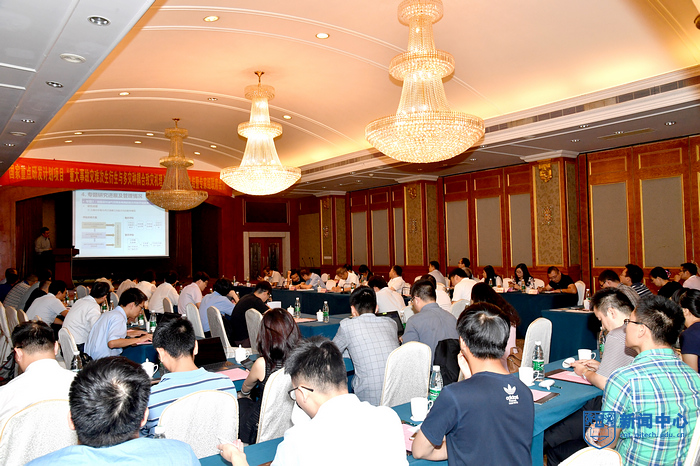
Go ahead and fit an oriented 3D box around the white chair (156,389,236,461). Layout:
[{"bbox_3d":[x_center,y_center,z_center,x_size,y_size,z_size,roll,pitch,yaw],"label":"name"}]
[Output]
[{"bbox_3d":[-0.821,1.165,2.619,0.420,0.920,0.550,0,-2,-38],"label":"white chair"}]

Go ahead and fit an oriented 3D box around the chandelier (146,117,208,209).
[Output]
[{"bbox_3d":[-4.341,-1.711,13.670,1.480,2.310,1.480,0,-3,-38],"label":"chandelier"}]

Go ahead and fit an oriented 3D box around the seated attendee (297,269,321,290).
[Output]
[{"bbox_3d":[-0.871,1.361,11.703,0.780,1.170,0.520,0,-3,-38],"label":"seated attendee"}]

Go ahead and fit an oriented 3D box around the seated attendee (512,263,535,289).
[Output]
[{"bbox_3d":[3.047,1.138,9.588,0.700,1.220,0.500,0,-2,-42],"label":"seated attendee"}]

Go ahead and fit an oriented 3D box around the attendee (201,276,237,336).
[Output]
[{"bbox_3d":[-1.760,1.205,7.341,0.740,1.210,0.520,0,-3,-38],"label":"attendee"}]

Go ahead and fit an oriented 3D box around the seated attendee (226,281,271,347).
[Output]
[{"bbox_3d":[-1.083,1.145,6.363,0.720,1.210,0.500,0,-2,-38],"label":"seated attendee"}]

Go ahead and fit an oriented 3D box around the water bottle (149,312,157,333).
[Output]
[{"bbox_3d":[-1.968,0.886,5.430,0.065,0.228,0.065,0,-2,-38],"label":"water bottle"}]

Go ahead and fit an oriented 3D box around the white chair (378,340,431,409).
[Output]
[{"bbox_3d":[0.200,1.163,3.600,0.450,0.940,0.570,0,-3,-37],"label":"white chair"}]

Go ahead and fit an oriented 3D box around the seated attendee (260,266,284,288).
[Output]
[{"bbox_3d":[-1.859,1.409,13.056,0.740,1.220,0.520,0,-3,-38],"label":"seated attendee"}]

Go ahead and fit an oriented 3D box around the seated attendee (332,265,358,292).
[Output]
[{"bbox_3d":[-0.049,1.288,10.646,0.760,1.200,0.520,0,-3,-38],"label":"seated attendee"}]

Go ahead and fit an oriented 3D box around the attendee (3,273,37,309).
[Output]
[{"bbox_3d":[-6.056,1.403,10.063,0.740,1.220,0.520,0,-3,-38],"label":"attendee"}]

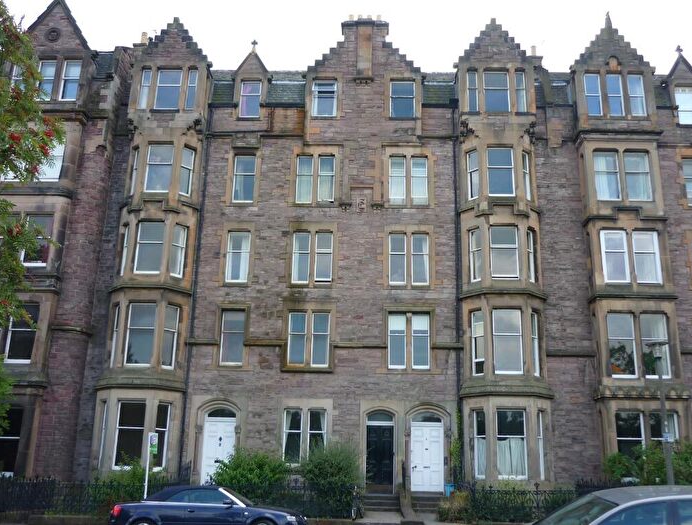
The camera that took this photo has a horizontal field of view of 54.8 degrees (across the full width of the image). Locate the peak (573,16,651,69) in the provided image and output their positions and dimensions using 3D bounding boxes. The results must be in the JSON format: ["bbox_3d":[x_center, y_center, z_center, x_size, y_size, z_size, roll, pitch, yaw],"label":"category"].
[{"bbox_3d":[11.783,-9.775,30.071,3.490,2.706,0.600,1,-16,2],"label":"peak"}]

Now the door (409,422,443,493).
[{"bbox_3d":[2.958,7.061,24.189,1.182,2.383,0.100,1,-16,2],"label":"door"}]

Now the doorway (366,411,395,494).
[{"bbox_3d":[1.290,7.147,25.164,1.078,3.080,0.350,1,-16,1],"label":"doorway"}]

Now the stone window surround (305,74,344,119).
[{"bbox_3d":[-0.912,-7.182,29.181,1.611,2.165,0.300,1,-16,1],"label":"stone window surround"}]

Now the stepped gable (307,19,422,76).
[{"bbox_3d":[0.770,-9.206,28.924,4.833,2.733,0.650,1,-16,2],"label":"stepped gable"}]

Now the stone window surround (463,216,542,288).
[{"bbox_3d":[6.023,-0.455,25.480,2.918,2.507,1.100,1,-16,2],"label":"stone window surround"}]

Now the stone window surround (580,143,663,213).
[{"bbox_3d":[10.712,-3.178,26.174,2.849,3.017,0.950,1,-16,2],"label":"stone window surround"}]

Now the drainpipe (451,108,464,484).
[{"bbox_3d":[4.436,0.691,26.676,0.150,15.822,0.150,1,-16,1],"label":"drainpipe"}]

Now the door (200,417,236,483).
[{"bbox_3d":[-4.459,6.648,23.530,1.145,2.298,0.120,1,-16,1],"label":"door"}]

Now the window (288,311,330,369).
[{"bbox_3d":[-1.420,2.936,25.512,1.580,2.155,0.300,1,-16,2],"label":"window"}]

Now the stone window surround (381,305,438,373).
[{"bbox_3d":[2.575,3.084,27.191,2.306,2.699,0.300,1,-16,2],"label":"stone window surround"}]

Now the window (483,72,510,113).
[{"bbox_3d":[6.328,-7.123,28.151,1.066,1.928,0.300,1,-16,1],"label":"window"}]

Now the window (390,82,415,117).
[{"bbox_3d":[2.402,-6.851,28.131,1.052,1.781,0.120,1,-16,2],"label":"window"}]

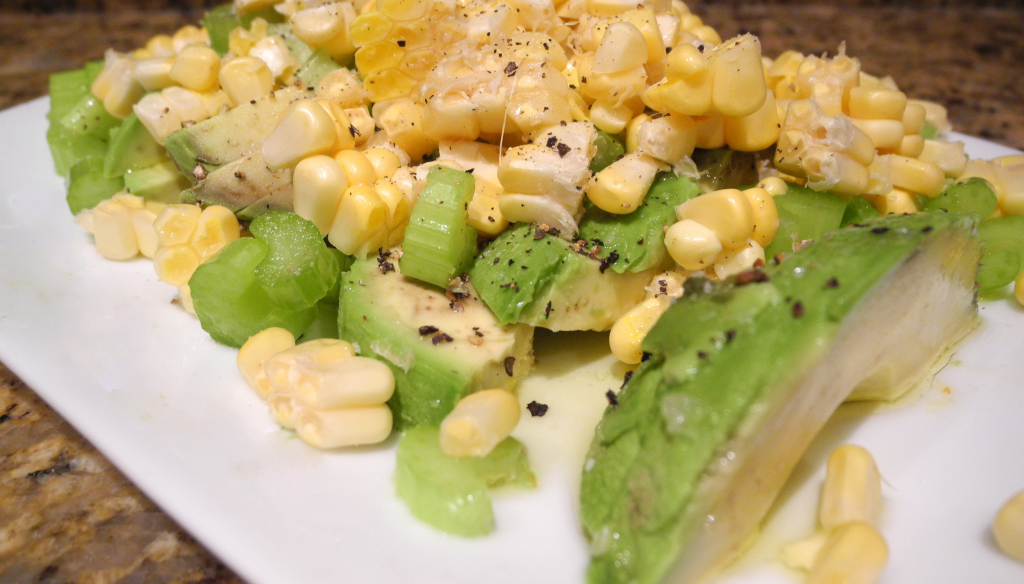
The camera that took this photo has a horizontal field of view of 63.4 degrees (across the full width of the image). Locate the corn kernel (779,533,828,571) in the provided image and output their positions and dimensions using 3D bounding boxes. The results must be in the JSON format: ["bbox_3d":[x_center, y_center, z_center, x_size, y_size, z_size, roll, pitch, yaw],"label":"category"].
[{"bbox_3d":[0.040,0.035,0.112,0.007,0.003,0.005,-5,33,-8],"label":"corn kernel"}]

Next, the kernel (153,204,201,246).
[{"bbox_3d":[-0.050,-0.011,0.126,0.006,0.006,0.009,-11,15,-13],"label":"kernel"}]

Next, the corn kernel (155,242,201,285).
[{"bbox_3d":[-0.057,-0.005,0.142,0.006,0.007,0.010,1,2,23],"label":"corn kernel"}]

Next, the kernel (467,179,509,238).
[{"bbox_3d":[-0.004,-0.012,0.113,0.007,0.005,0.009,-3,70,-20],"label":"kernel"}]

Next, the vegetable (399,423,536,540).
[{"bbox_3d":[-0.007,0.028,0.121,0.019,0.006,0.015,-3,33,-4],"label":"vegetable"}]

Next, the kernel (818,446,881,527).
[{"bbox_3d":[0.048,0.028,0.118,0.008,0.007,0.012,14,35,20],"label":"kernel"}]

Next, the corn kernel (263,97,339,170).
[{"bbox_3d":[-0.036,-0.027,0.140,0.009,0.013,0.006,24,25,-25],"label":"corn kernel"}]

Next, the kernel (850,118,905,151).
[{"bbox_3d":[0.063,-0.027,0.143,0.010,0.005,0.007,9,51,15],"label":"kernel"}]

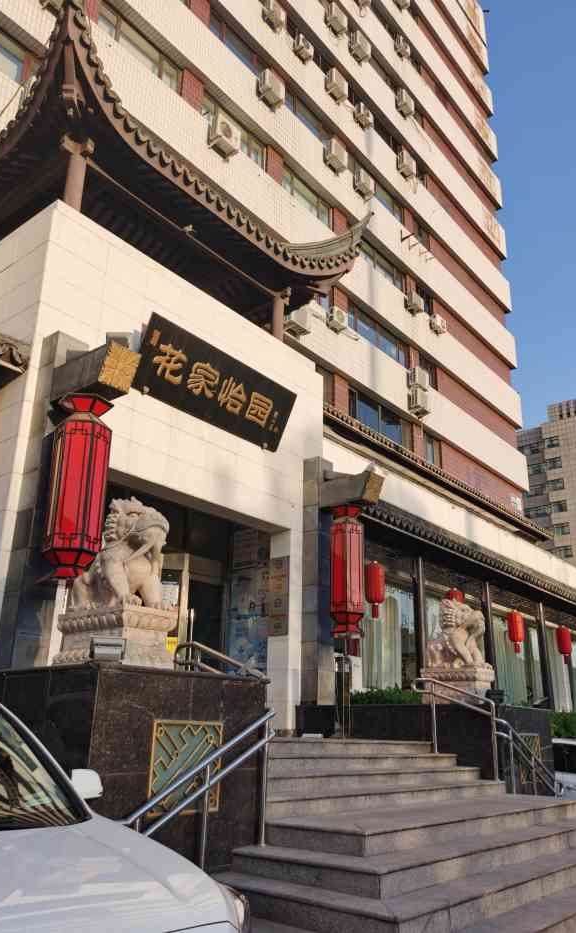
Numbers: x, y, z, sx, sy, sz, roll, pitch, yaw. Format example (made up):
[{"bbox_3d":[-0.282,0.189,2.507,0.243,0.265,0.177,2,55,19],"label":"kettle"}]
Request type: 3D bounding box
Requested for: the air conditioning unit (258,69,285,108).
[{"bbox_3d":[-0.465,-11.033,21.325,0.314,0.668,0.825,-15,-26,37],"label":"air conditioning unit"}]

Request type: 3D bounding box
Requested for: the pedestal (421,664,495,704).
[{"bbox_3d":[2.445,3.207,10.512,0.889,0.505,0.596,-15,-26,37],"label":"pedestal"}]

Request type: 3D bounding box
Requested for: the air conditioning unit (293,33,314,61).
[{"bbox_3d":[0.530,-13.416,23.451,0.295,0.530,0.688,-15,-26,37],"label":"air conditioning unit"}]

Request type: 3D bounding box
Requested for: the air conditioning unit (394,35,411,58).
[{"bbox_3d":[5.224,-18.993,33.091,0.310,0.640,0.760,-15,-26,37],"label":"air conditioning unit"}]

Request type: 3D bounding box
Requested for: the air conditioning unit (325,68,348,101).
[{"bbox_3d":[1.840,-14.003,26.717,0.333,0.576,0.798,-15,-26,37],"label":"air conditioning unit"}]

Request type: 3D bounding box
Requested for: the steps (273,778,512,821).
[{"bbox_3d":[1.079,3.212,7.055,0.330,0.151,4.110,-15,-26,37],"label":"steps"}]

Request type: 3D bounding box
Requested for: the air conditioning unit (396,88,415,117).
[{"bbox_3d":[5.201,-15.957,32.017,0.320,0.720,0.820,-15,-26,37],"label":"air conditioning unit"}]

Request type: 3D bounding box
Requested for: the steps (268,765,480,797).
[{"bbox_3d":[0.857,3.147,7.316,0.330,0.153,3.990,-15,-26,37],"label":"steps"}]

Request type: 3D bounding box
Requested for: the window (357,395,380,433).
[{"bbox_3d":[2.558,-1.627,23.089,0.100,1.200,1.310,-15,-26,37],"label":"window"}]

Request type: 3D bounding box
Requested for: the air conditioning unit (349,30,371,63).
[{"bbox_3d":[2.949,-16.962,29.450,0.320,0.660,0.860,-15,-26,37],"label":"air conditioning unit"}]

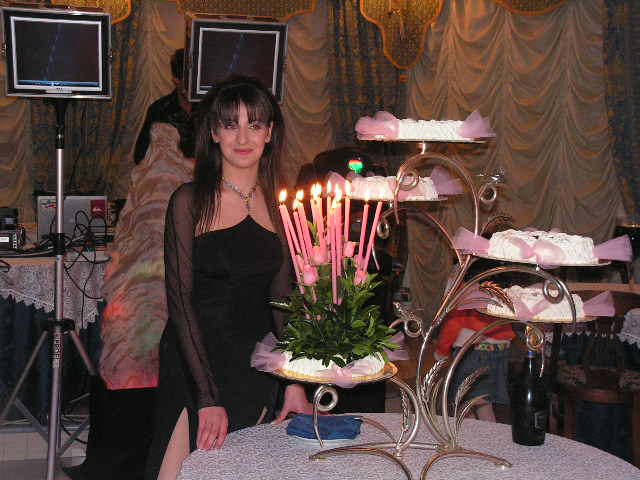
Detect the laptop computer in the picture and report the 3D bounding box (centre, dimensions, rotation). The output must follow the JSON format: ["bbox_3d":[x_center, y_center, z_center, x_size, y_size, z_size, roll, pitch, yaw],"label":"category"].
[{"bbox_3d":[-1.263,-0.114,5.869,0.337,0.245,0.290,1,6,-6],"label":"laptop computer"}]

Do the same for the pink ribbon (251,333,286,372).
[{"bbox_3d":[-0.132,0.287,2.880,0.090,0.098,0.090,4,6,19],"label":"pink ribbon"}]

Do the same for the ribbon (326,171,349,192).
[{"bbox_3d":[0.048,-0.159,3.150,0.075,0.070,0.075,4,6,19],"label":"ribbon"}]

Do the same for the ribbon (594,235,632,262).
[{"bbox_3d":[0.695,0.020,2.670,0.085,0.066,0.080,0,6,-19],"label":"ribbon"}]

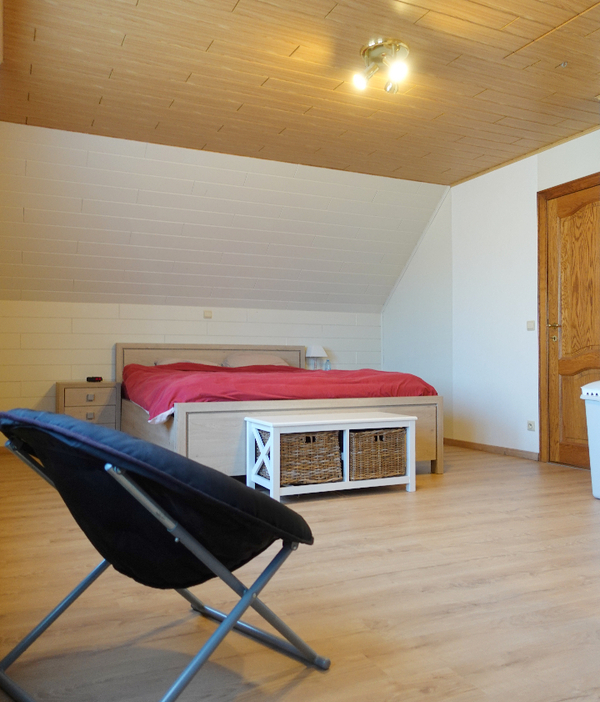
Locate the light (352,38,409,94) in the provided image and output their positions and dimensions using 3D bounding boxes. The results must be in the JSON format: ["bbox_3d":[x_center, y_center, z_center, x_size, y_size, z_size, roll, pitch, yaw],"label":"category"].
[{"bbox_3d":[0.435,-1.508,3.220,0.275,0.170,0.275,1,-1,-24],"label":"light"}]

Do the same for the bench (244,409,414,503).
[{"bbox_3d":[0.188,0.615,3.539,0.930,0.448,0.414,1,-1,-25],"label":"bench"}]

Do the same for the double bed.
[{"bbox_3d":[-0.321,0.396,4.771,1.866,0.934,2.213,1,-1,-25],"label":"double bed"}]

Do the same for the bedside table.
[{"bbox_3d":[-1.814,0.573,5.140,0.482,0.593,0.400,1,-1,-24],"label":"bedside table"}]

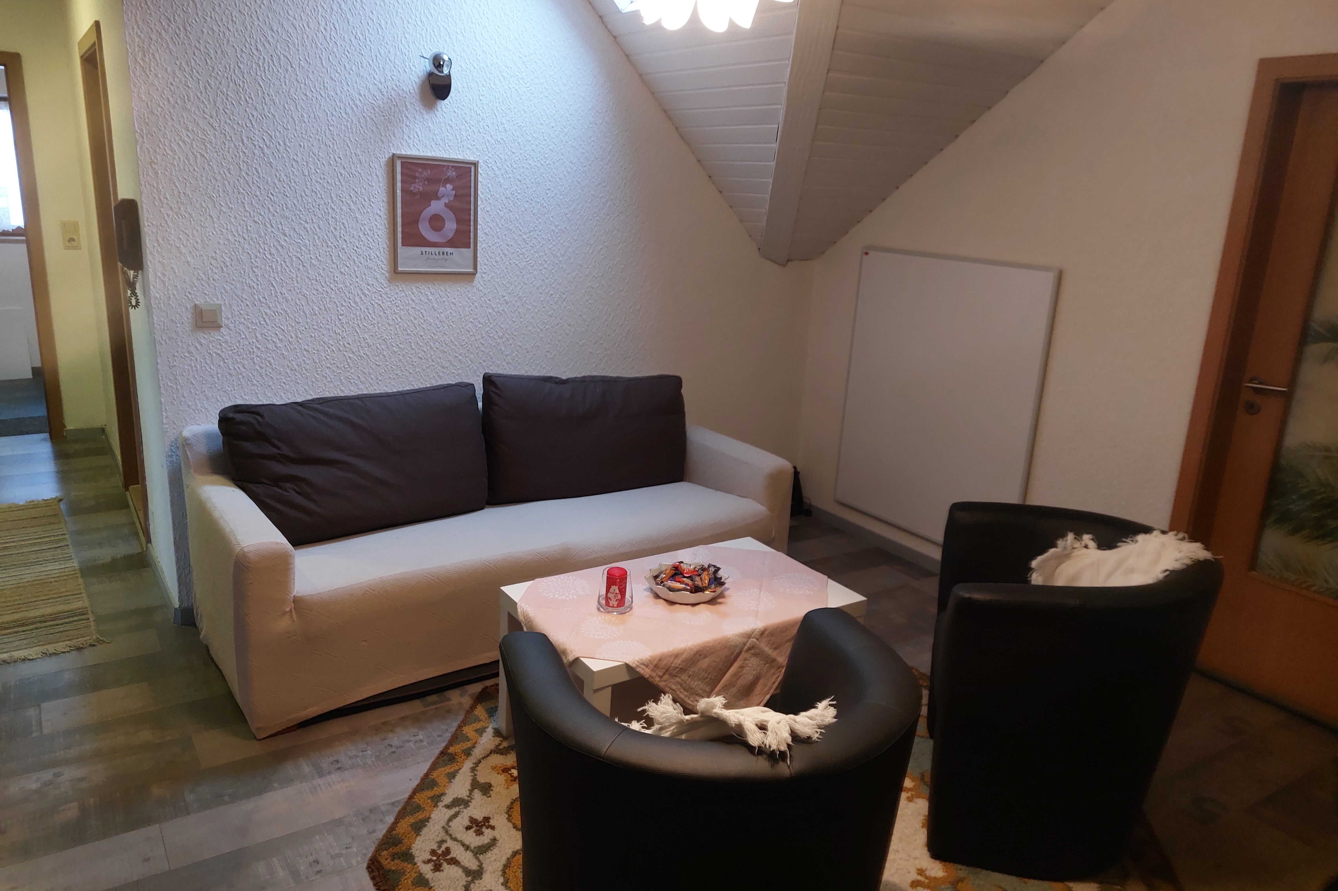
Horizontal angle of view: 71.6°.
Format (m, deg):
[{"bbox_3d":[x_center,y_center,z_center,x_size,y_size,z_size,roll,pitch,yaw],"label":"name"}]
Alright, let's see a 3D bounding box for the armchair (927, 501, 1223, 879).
[{"bbox_3d":[1.021,0.612,2.459,0.640,0.715,0.730,7,15,15],"label":"armchair"}]

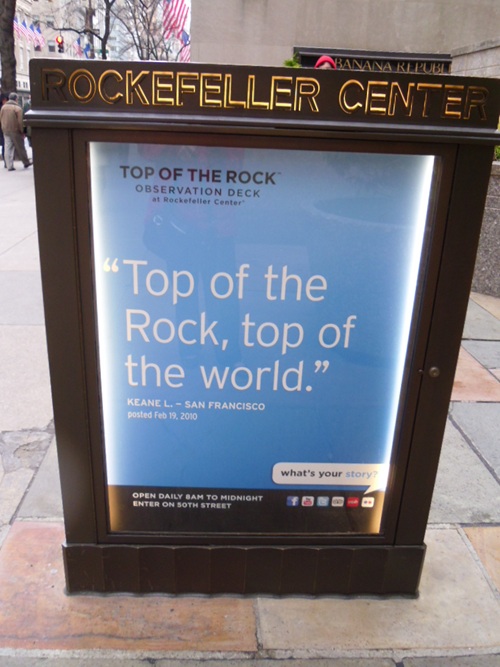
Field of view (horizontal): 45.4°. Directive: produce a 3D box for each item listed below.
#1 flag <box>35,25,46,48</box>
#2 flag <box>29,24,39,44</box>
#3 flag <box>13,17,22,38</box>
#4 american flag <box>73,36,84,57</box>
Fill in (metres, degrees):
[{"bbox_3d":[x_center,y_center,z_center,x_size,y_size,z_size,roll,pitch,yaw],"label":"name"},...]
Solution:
[{"bbox_3d":[-30.657,-43.513,87.496,1.460,3.460,0.600,2,20,-2],"label":"flag"},{"bbox_3d":[-30.609,-42.229,84.628,1.350,3.070,0.600,2,20,-2],"label":"flag"},{"bbox_3d":[-30.930,-40.675,79.447,1.260,2.940,0.600,2,20,-2],"label":"flag"},{"bbox_3d":[-31.177,-52.128,108.564,1.900,3.490,0.600,2,20,-2],"label":"american flag"}]

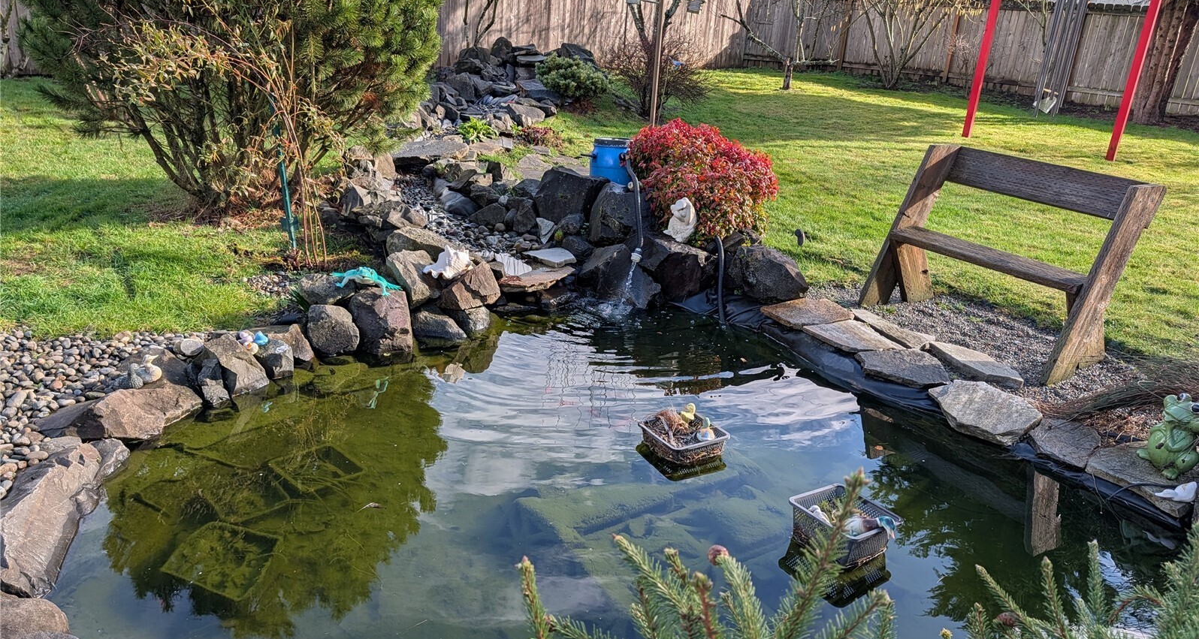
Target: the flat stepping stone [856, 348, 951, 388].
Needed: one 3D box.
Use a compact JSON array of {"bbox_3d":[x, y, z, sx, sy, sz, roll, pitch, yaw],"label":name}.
[{"bbox_3d":[1.505,0.248,4.159,0.431,0.050,0.450,2,20,-6],"label":"flat stepping stone"}]

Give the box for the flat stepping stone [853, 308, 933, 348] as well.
[{"bbox_3d":[1.670,0.063,4.690,0.245,0.045,0.632,-2,20,-16],"label":"flat stepping stone"}]

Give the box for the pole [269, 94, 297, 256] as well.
[{"bbox_3d":[-1.792,-0.822,4.732,0.099,0.891,0.050,-8,21,-18],"label":"pole"}]

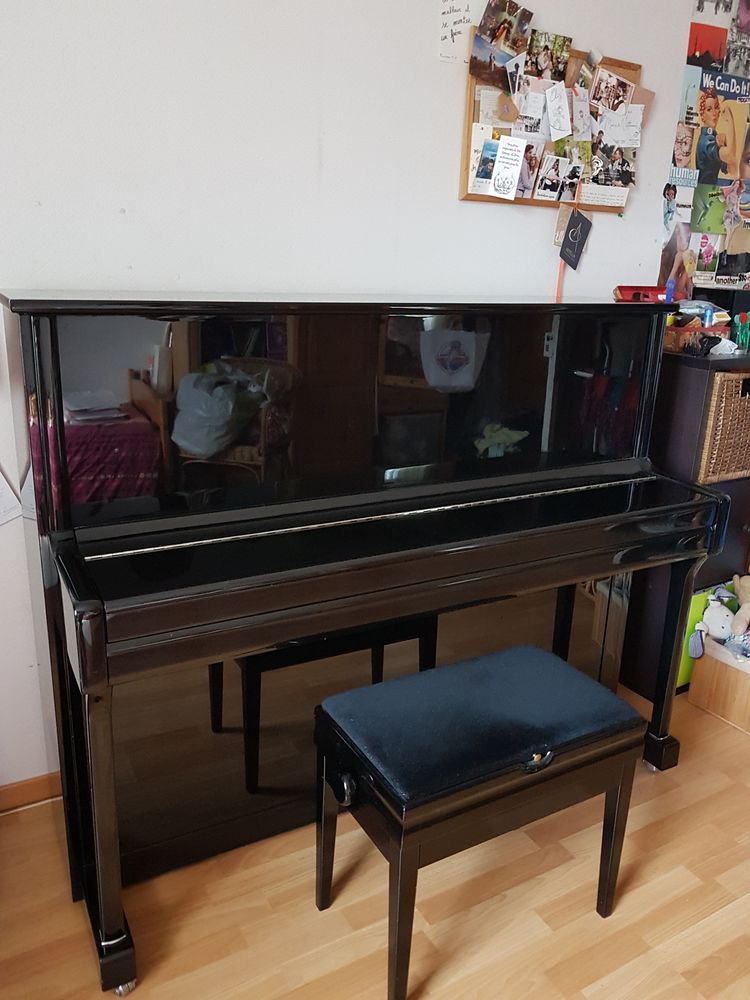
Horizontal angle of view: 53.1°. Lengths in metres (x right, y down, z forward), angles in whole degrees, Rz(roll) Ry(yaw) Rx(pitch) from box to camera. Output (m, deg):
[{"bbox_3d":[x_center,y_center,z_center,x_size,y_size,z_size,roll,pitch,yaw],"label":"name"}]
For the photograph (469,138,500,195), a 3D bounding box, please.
[{"bbox_3d":[0.301,-0.875,1.980,0.081,0.139,0.005,-1,16,-30],"label":"photograph"}]

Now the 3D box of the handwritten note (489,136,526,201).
[{"bbox_3d":[0.353,-0.881,1.995,0.086,0.150,0.005,0,16,-30],"label":"handwritten note"}]

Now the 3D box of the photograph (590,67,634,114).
[{"bbox_3d":[0.688,-1.173,2.162,0.144,0.090,0.010,6,13,-31],"label":"photograph"}]

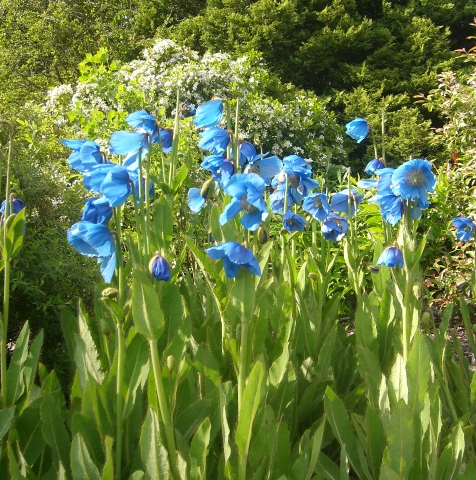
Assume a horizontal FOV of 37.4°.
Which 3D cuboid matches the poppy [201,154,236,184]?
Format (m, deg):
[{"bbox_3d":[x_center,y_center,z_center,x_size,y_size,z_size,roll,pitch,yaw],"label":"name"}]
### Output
[{"bbox_3d":[-0.047,-0.161,1.600,0.070,0.070,0.068,-6,10,-38],"label":"poppy"}]

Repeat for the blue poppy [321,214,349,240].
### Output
[{"bbox_3d":[0.221,-0.031,1.600,0.062,0.062,0.050,-1,6,-9],"label":"blue poppy"}]

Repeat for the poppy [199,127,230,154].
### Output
[{"bbox_3d":[-0.053,-0.227,1.600,0.070,0.066,0.066,-5,9,-31],"label":"poppy"}]

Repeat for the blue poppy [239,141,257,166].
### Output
[{"bbox_3d":[0.023,-0.191,1.530,0.055,0.060,0.050,6,8,44],"label":"blue poppy"}]

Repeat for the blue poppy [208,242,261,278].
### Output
[{"bbox_3d":[-0.009,0.038,1.360,0.100,0.072,0.085,2,6,21],"label":"blue poppy"}]

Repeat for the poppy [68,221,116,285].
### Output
[{"bbox_3d":[-0.296,0.023,1.420,0.090,0.125,0.090,-6,10,-38],"label":"poppy"}]

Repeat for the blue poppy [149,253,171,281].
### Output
[{"bbox_3d":[-0.153,0.052,1.380,0.044,0.056,0.044,0,6,0],"label":"blue poppy"}]

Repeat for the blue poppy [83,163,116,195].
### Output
[{"bbox_3d":[-0.266,-0.116,1.370,0.075,0.070,0.075,-2,6,-22],"label":"blue poppy"}]

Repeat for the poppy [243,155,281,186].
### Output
[{"bbox_3d":[0.053,-0.147,1.470,0.083,0.068,0.060,2,6,17],"label":"poppy"}]

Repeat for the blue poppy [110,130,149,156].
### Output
[{"bbox_3d":[-0.242,-0.213,1.550,0.080,0.060,0.075,-4,9,-29],"label":"blue poppy"}]

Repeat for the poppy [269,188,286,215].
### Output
[{"bbox_3d":[0.090,-0.083,1.520,0.048,0.056,0.048,3,6,23],"label":"poppy"}]

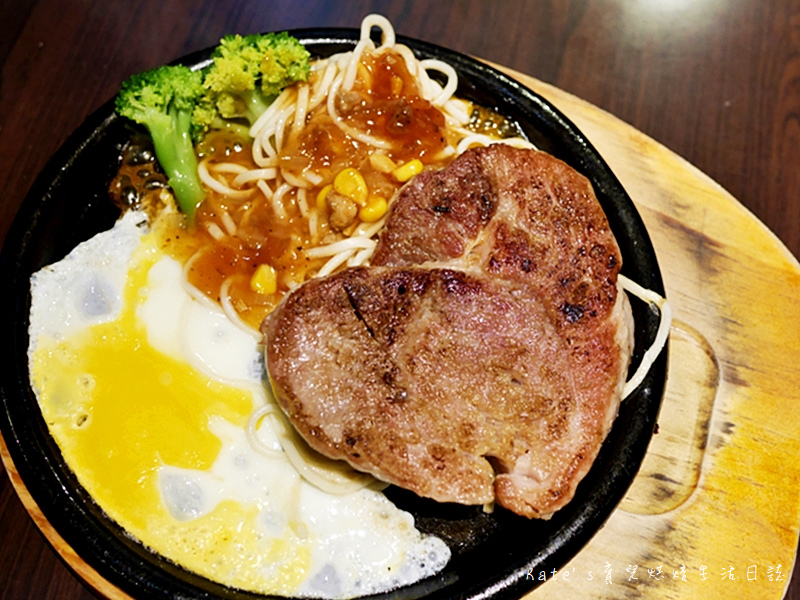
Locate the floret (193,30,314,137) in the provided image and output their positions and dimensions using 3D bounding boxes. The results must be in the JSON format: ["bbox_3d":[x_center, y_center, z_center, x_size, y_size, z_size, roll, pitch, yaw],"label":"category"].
[{"bbox_3d":[-0.054,-0.079,0.342,0.043,0.036,0.044,-5,91,-8],"label":"floret"}]

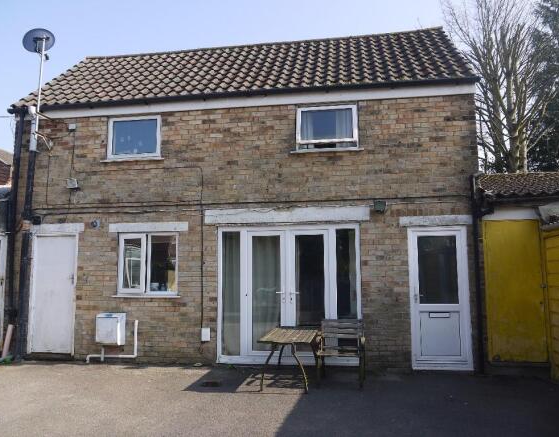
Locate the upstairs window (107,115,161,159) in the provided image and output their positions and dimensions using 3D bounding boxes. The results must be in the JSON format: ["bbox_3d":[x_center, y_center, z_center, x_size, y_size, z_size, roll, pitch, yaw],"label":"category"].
[{"bbox_3d":[-2.362,-1.314,7.699,0.915,0.690,0.090,-1,-6,9],"label":"upstairs window"}]

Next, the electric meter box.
[{"bbox_3d":[-2.586,1.708,7.264,0.365,0.450,0.240,-1,-6,9],"label":"electric meter box"}]

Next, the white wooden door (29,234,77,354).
[{"bbox_3d":[-3.656,1.200,7.633,0.810,1.920,0.090,-1,-6,9],"label":"white wooden door"}]

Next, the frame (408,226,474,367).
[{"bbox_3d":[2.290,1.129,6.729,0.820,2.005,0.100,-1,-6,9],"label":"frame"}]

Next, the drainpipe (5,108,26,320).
[{"bbox_3d":[-4.344,-0.048,7.779,0.100,3.590,0.100,-1,-6,9],"label":"drainpipe"}]

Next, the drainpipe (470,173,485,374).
[{"bbox_3d":[2.777,0.742,6.594,0.080,2.770,0.080,-1,-6,9],"label":"drainpipe"}]

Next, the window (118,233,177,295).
[{"bbox_3d":[-2.068,0.710,7.436,1.000,0.965,0.100,-1,-6,9],"label":"window"}]

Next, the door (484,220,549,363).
[{"bbox_3d":[3.286,1.009,6.593,0.765,1.955,0.070,-1,-6,9],"label":"door"}]

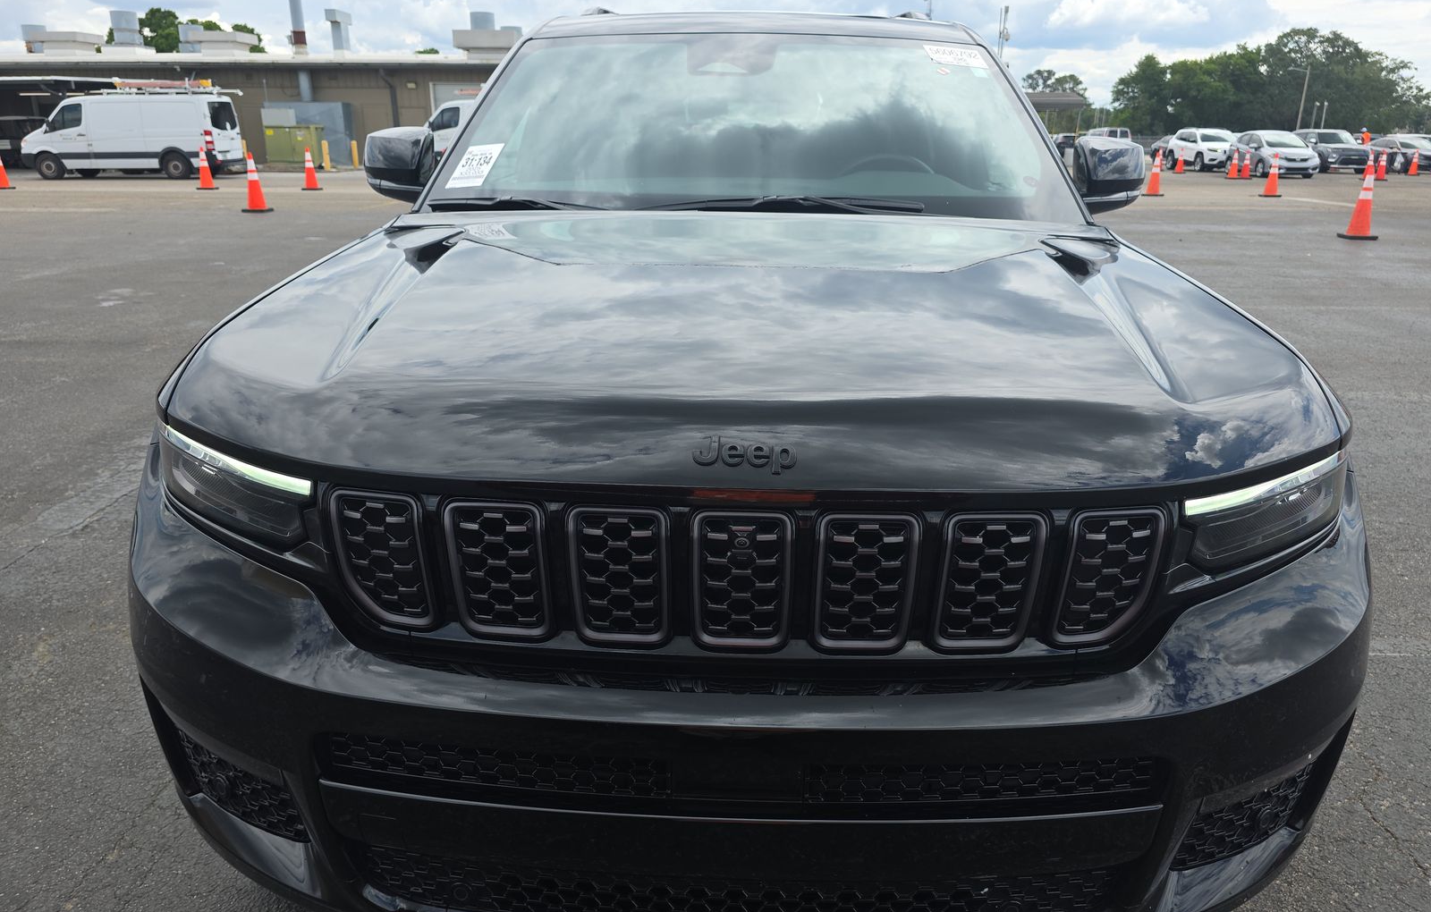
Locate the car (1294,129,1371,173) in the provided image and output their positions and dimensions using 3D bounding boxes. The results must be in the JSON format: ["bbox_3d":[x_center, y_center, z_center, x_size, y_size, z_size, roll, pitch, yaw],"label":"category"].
[{"bbox_3d":[25.800,-12.850,40.000,1.900,1.690,4.750,2,19,5],"label":"car"}]

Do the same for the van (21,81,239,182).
[{"bbox_3d":[-17.750,-9.721,28.600,5.900,2.600,2.050,0,19,-2],"label":"van"}]

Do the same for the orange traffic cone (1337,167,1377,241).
[{"bbox_3d":[8.633,-3.370,12.610,0.370,0.920,0.370,0,19,0],"label":"orange traffic cone"}]

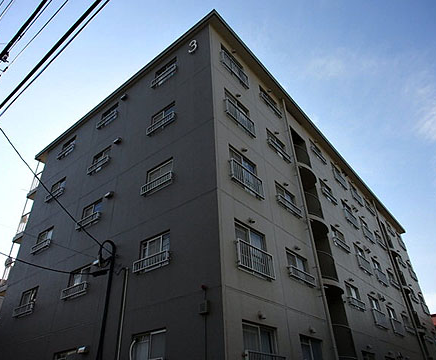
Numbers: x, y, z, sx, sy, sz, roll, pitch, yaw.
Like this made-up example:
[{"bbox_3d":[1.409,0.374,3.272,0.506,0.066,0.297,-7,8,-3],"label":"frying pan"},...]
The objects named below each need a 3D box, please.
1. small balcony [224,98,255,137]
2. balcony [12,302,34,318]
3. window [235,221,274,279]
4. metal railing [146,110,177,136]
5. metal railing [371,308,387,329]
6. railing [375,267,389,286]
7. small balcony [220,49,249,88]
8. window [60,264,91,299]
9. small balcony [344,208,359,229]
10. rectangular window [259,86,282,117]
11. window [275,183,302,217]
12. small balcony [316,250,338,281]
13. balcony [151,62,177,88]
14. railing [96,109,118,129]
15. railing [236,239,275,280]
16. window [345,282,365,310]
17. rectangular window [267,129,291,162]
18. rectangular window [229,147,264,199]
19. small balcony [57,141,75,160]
[{"bbox_3d":[0.829,-2.203,12.648,0.135,0.743,1.607,-26,-41,30],"label":"small balcony"},{"bbox_3d":[-7.702,5.218,13.717,1.431,0.378,0.135,-26,-41,30],"label":"balcony"},{"bbox_3d":[1.040,2.009,9.992,0.219,1.448,1.716,-26,-40,30],"label":"window"},{"bbox_3d":[-2.170,-2.095,13.146,1.472,0.341,0.151,-26,-40,30],"label":"metal railing"},{"bbox_3d":[7.960,6.826,16.998,0.151,0.741,1.784,-26,-40,30],"label":"metal railing"},{"bbox_3d":[9.387,5.642,20.003,0.200,0.660,1.900,-26,-40,31],"label":"railing"},{"bbox_3d":[0.678,-4.506,14.280,0.200,0.680,1.740,-26,-40,31],"label":"small balcony"},{"bbox_3d":[-4.874,3.537,12.065,1.420,0.970,0.200,-26,-41,30],"label":"window"},{"bbox_3d":[7.527,2.243,19.476,0.150,0.720,1.780,-26,-41,30],"label":"small balcony"},{"bbox_3d":[2.518,-3.679,16.480,0.219,0.994,1.775,-26,-40,30],"label":"rectangular window"},{"bbox_3d":[2.686,0.759,13.333,0.176,0.999,1.607,-26,-41,30],"label":"window"},{"bbox_3d":[4.594,3.599,14.299,0.500,1.070,1.750,-26,-40,31],"label":"small balcony"},{"bbox_3d":[-2.260,-4.319,14.528,1.458,0.378,0.135,-26,-41,30],"label":"balcony"},{"bbox_3d":[-5.357,-2.913,16.865,1.530,0.290,0.200,-26,-40,31],"label":"railing"},{"bbox_3d":[1.081,2.284,9.783,0.151,0.756,1.794,-26,-40,30],"label":"railing"},{"bbox_3d":[6.028,5.129,15.394,0.250,1.030,1.850,-26,-40,31],"label":"window"},{"bbox_3d":[2.539,-1.510,14.975,0.260,1.080,1.780,-26,-40,31],"label":"rectangular window"},{"bbox_3d":[0.933,-0.260,11.510,0.219,1.394,1.716,-26,-40,30],"label":"rectangular window"},{"bbox_3d":[-8.047,-1.471,18.272,1.431,0.378,0.135,-26,-41,30],"label":"small balcony"}]

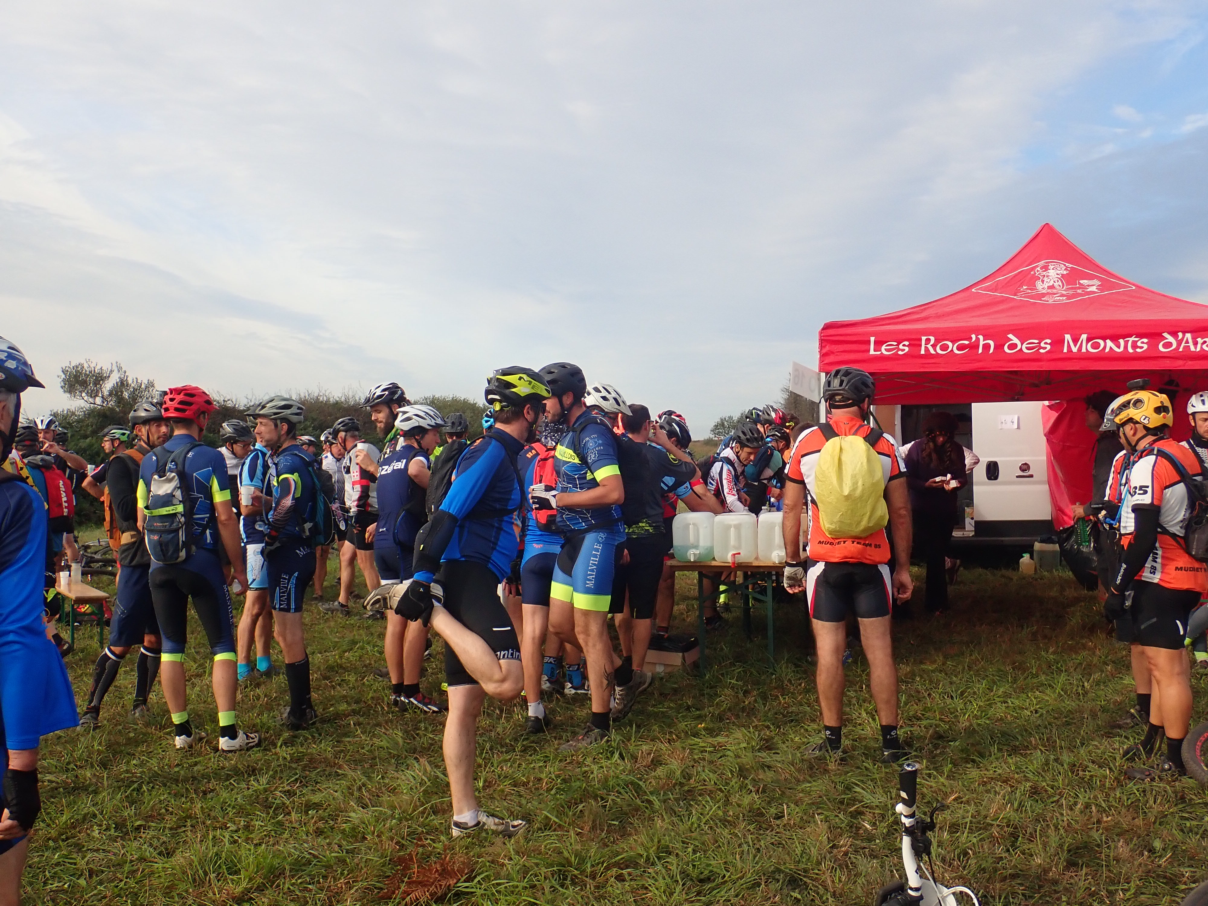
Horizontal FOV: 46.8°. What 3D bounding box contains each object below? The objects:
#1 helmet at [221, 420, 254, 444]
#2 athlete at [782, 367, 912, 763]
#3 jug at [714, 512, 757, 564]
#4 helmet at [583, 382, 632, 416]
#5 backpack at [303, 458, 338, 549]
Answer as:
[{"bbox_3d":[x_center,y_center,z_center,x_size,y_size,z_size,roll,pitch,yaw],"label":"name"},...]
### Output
[{"bbox_3d":[-2.705,-0.160,10.300,0.285,0.175,0.210,17,10,33],"label":"helmet"},{"bbox_3d":[1.149,0.529,6.600,0.630,1.860,0.450,0,0,-3],"label":"athlete"},{"bbox_3d":[0.824,0.517,8.730,0.260,0.305,0.340,-1,0,6],"label":"jug"},{"bbox_3d":[0.018,-0.301,7.800,0.290,0.180,0.210,18,4,12],"label":"helmet"},{"bbox_3d":[-1.552,0.271,7.640,0.220,0.480,0.280,-6,0,-3],"label":"backpack"}]

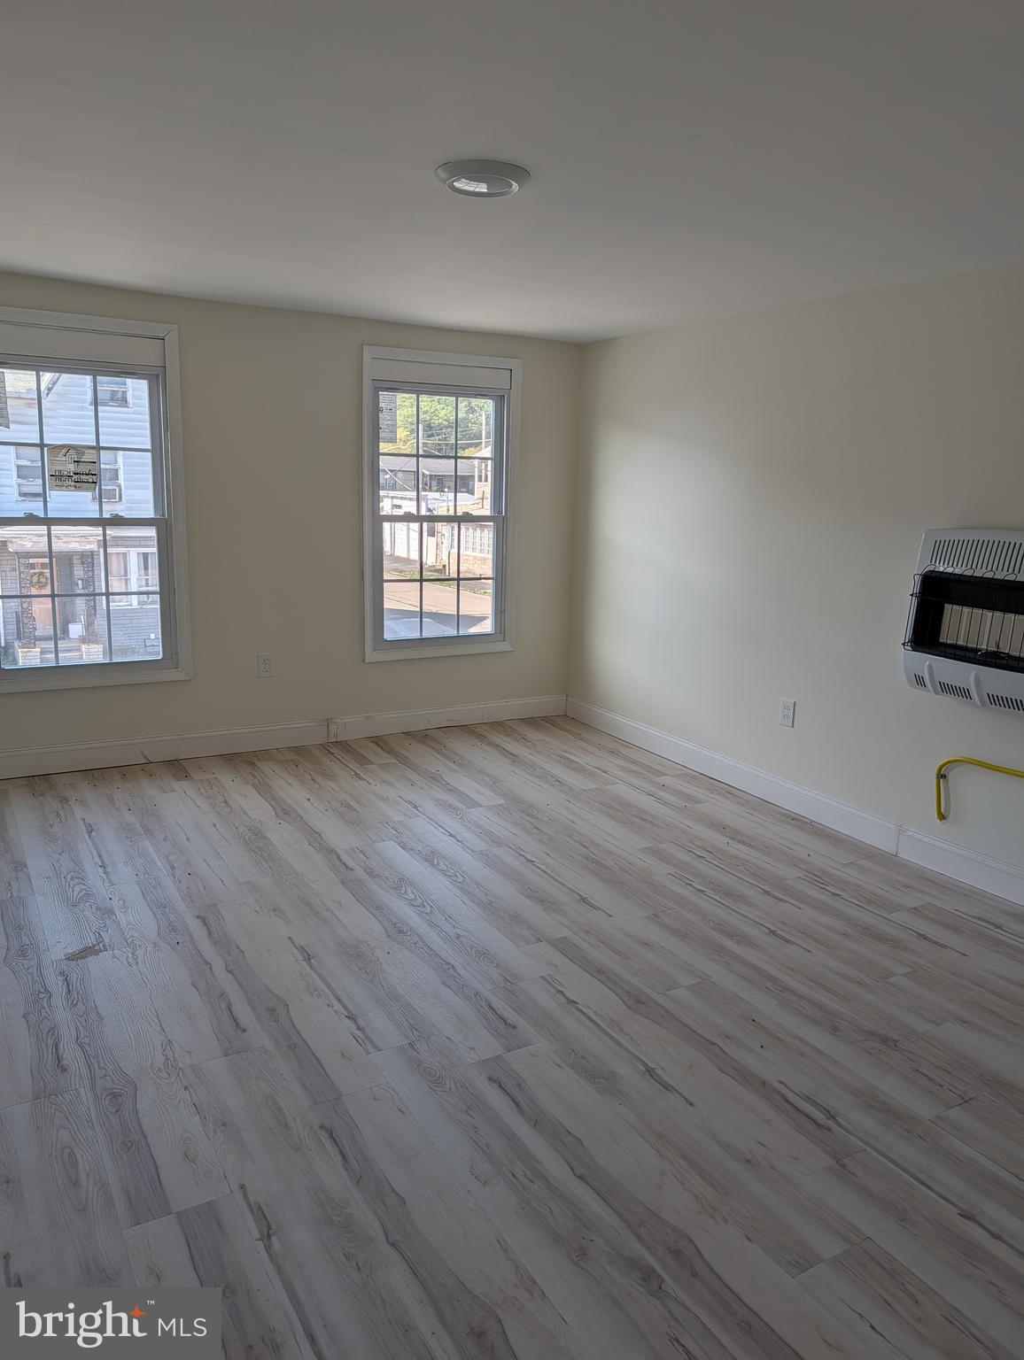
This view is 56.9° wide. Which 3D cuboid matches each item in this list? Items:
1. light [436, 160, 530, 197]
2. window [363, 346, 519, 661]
[{"bbox_3d":[-0.075,-1.303,2.467,0.248,0.030,0.248,2,12,0],"label":"light"},{"bbox_3d":[-0.401,-0.976,5.418,0.968,1.700,0.100,-5,14,-30],"label":"window"}]

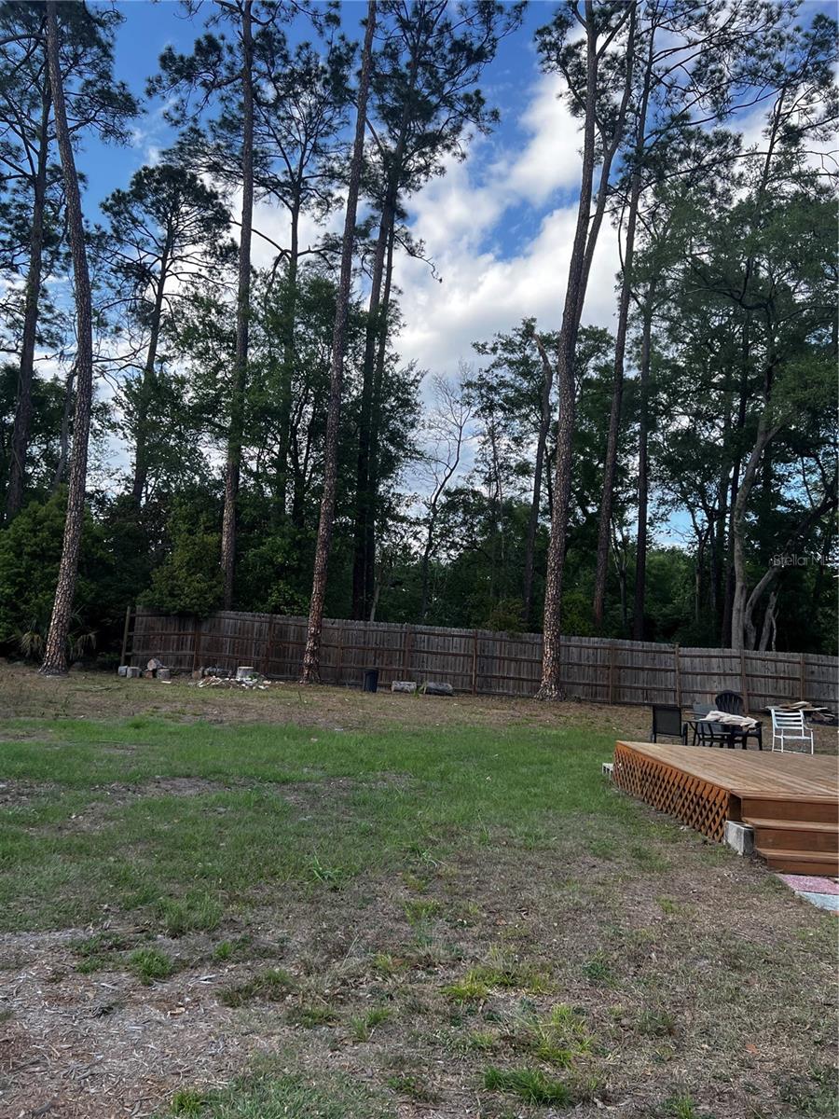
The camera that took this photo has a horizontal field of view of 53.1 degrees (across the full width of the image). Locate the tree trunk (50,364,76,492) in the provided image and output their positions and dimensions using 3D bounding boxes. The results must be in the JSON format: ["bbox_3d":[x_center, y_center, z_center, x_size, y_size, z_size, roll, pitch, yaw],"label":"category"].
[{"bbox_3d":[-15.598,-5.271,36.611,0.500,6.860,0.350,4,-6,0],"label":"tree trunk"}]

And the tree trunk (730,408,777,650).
[{"bbox_3d":[13.133,-0.772,33.331,1.100,10.880,0.600,4,-6,0],"label":"tree trunk"}]

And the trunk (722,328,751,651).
[{"bbox_3d":[14.133,-2.749,37.556,0.750,15.880,0.500,4,-6,0],"label":"trunk"}]

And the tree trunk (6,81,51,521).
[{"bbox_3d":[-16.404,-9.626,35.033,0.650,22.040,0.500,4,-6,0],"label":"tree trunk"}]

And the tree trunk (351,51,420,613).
[{"bbox_3d":[-1.519,-9.256,35.093,0.800,26.260,0.550,4,-6,0],"label":"tree trunk"}]

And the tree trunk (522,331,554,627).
[{"bbox_3d":[5.405,-3.039,38.533,0.700,15.460,0.450,4,-6,0],"label":"tree trunk"}]

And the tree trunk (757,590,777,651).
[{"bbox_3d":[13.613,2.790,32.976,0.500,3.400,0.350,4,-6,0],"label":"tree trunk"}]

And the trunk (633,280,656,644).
[{"bbox_3d":[9.750,-3.676,36.616,0.500,17.350,0.450,4,-6,0],"label":"trunk"}]

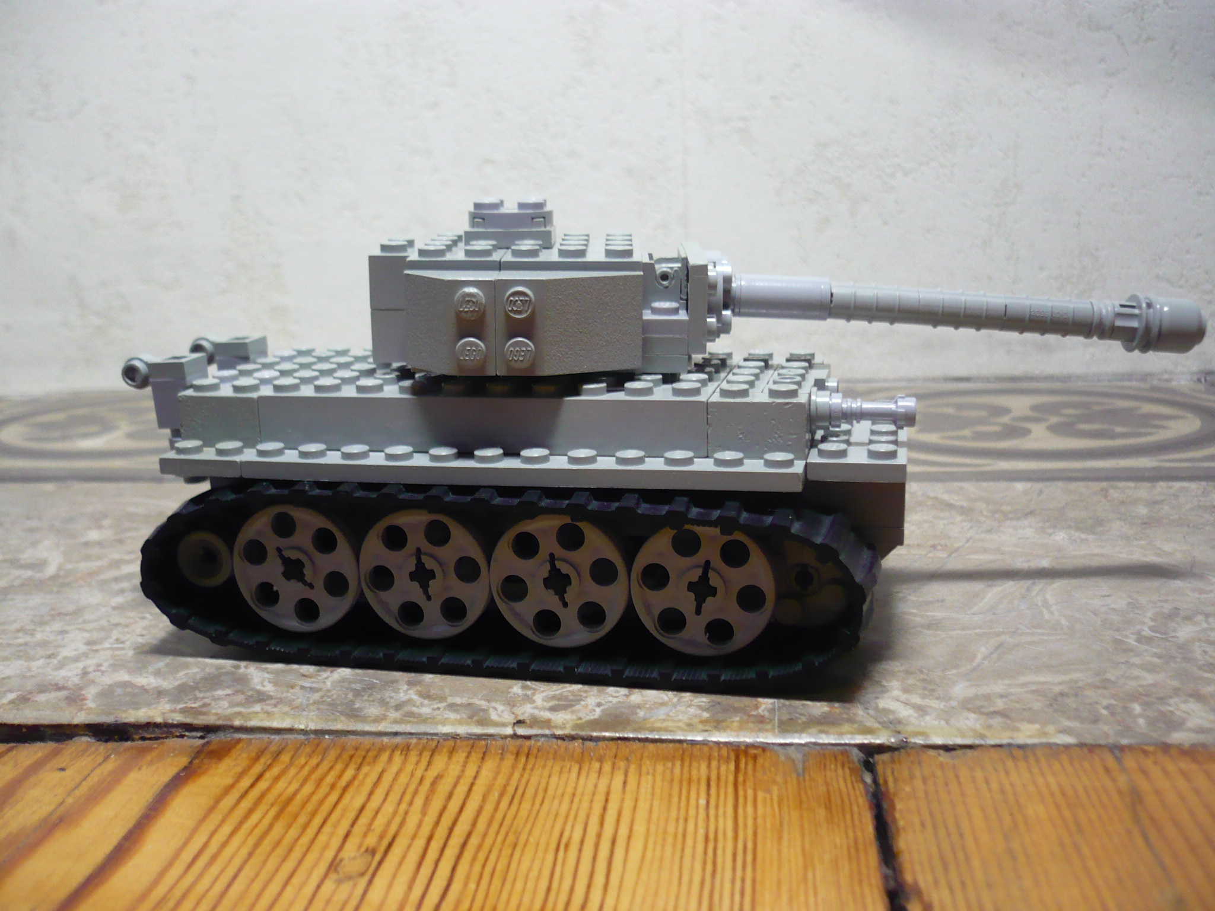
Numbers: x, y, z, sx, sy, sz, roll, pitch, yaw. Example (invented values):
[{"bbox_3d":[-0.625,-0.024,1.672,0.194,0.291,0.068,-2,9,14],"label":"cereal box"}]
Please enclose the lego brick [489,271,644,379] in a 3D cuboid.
[{"bbox_3d":[-0.006,-0.022,0.204,0.024,0.016,0.011,0,15,0],"label":"lego brick"}]

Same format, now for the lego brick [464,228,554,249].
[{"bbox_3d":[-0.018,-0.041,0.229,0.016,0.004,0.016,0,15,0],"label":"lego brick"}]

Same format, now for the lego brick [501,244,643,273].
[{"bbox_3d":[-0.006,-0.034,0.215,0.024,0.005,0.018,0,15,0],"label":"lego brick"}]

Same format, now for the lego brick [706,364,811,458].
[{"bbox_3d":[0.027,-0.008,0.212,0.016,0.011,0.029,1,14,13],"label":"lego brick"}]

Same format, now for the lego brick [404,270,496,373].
[{"bbox_3d":[-0.026,-0.022,0.204,0.016,0.016,0.011,0,15,0],"label":"lego brick"}]

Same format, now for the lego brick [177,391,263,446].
[{"bbox_3d":[-0.069,-0.007,0.223,0.016,0.011,0.008,1,14,13],"label":"lego brick"}]

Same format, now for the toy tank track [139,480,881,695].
[{"bbox_3d":[-0.019,0.019,0.215,0.131,0.033,0.016,1,14,13],"label":"toy tank track"}]

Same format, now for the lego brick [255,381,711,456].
[{"bbox_3d":[-0.022,-0.007,0.213,0.080,0.011,0.008,1,14,13],"label":"lego brick"}]

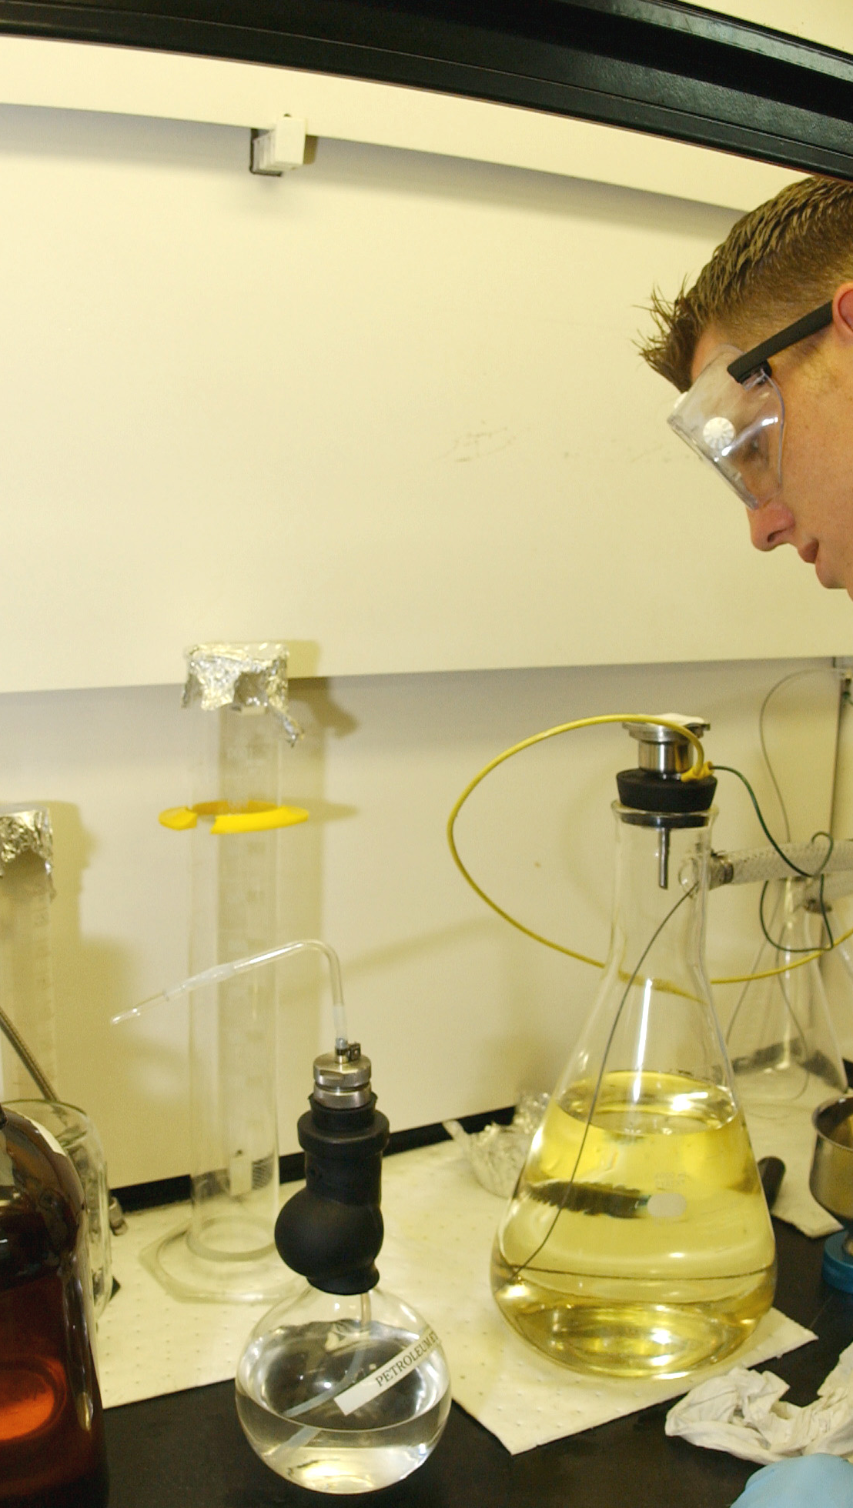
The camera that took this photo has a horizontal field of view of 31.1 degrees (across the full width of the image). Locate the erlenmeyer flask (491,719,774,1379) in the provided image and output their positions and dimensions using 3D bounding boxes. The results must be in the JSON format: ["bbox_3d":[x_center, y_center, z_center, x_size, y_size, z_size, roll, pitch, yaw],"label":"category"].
[{"bbox_3d":[0.152,0.193,1.073,0.203,0.432,0.203,1,11,0],"label":"erlenmeyer flask"}]

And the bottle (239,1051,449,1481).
[{"bbox_3d":[-0.049,0.302,0.920,0.130,0.268,0.130,-2,11,-15],"label":"bottle"}]

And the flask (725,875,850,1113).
[{"bbox_3d":[0.348,0.219,1.484,0.131,0.232,0.131,3,11,10],"label":"flask"}]

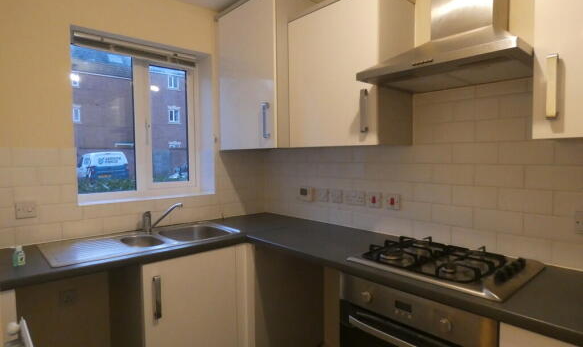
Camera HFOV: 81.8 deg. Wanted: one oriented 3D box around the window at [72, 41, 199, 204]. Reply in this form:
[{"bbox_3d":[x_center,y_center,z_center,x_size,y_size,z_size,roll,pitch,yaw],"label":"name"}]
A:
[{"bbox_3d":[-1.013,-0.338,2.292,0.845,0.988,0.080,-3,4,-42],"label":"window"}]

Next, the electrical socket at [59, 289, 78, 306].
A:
[{"bbox_3d":[-1.229,0.687,1.860,0.086,0.085,0.015,-3,4,-42],"label":"electrical socket"}]

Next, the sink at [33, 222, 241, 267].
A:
[{"bbox_3d":[-0.784,0.434,1.870,0.947,0.156,0.428,-3,4,-42],"label":"sink"}]

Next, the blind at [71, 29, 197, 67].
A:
[{"bbox_3d":[-0.989,-0.800,2.222,0.780,0.077,0.055,-3,4,-42],"label":"blind"}]

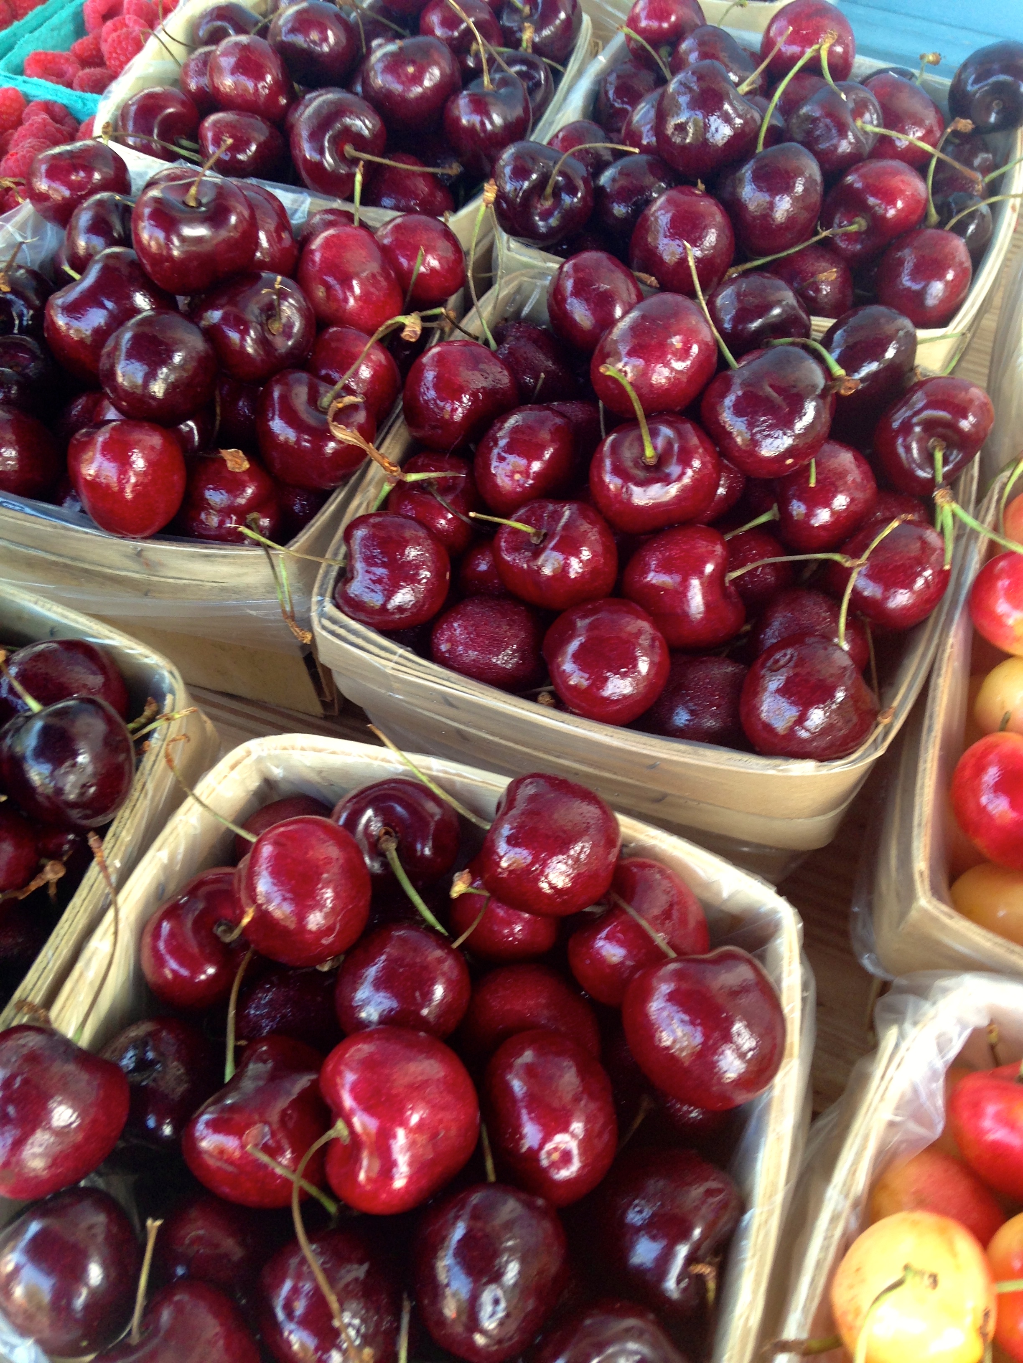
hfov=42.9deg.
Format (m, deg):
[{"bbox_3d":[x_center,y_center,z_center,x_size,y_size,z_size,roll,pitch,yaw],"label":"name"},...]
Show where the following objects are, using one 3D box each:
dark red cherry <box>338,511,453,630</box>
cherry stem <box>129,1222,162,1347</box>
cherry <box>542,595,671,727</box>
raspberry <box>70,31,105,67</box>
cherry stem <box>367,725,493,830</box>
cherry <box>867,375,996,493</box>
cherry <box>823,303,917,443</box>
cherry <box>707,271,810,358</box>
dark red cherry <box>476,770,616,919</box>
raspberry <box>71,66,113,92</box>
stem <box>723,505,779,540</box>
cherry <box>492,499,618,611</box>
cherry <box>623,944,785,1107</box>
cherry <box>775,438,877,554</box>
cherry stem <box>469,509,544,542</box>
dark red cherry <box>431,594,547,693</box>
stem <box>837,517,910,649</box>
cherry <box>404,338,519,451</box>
[{"bbox_3d":[-0.025,-0.024,0.280,0.025,0.025,0.025,6,90,-6],"label":"dark red cherry"},{"bbox_3d":[-0.058,0.096,0.206,0.003,0.031,0.002,18,26,8],"label":"cherry stem"},{"bbox_3d":[0.019,-0.004,0.267,0.026,0.025,0.025,-4,57,0],"label":"cherry"},{"bbox_3d":[-0.146,-0.218,0.450,0.015,0.016,0.015,-17,58,-6],"label":"raspberry"},{"bbox_3d":[-0.016,0.019,0.259,0.034,0.002,0.003,38,90,12],"label":"cherry stem"},{"bbox_3d":[0.091,-0.053,0.282,0.024,0.028,0.024,53,25,-6],"label":"cherry"},{"bbox_3d":[0.086,-0.076,0.313,0.025,0.026,0.026,0,53,0],"label":"cherry"},{"bbox_3d":[0.062,-0.091,0.326,0.026,0.024,0.025,0,53,0],"label":"cherry"},{"bbox_3d":[0.007,0.031,0.243,0.025,0.025,0.025,25,90,18],"label":"dark red cherry"},{"bbox_3d":[-0.148,-0.212,0.460,0.018,0.018,0.018,0,53,0],"label":"raspberry"},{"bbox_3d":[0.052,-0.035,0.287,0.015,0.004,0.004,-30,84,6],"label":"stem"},{"bbox_3d":[0.009,-0.027,0.279,0.027,0.025,0.025,-5,73,21],"label":"cherry"},{"bbox_3d":[0.032,0.058,0.219,0.028,0.025,0.026,6,99,0],"label":"cherry"},{"bbox_3d":[0.072,-0.043,0.298,0.025,0.025,0.025,0,53,0],"label":"cherry"},{"bbox_3d":[-0.001,-0.032,0.263,0.018,0.003,0.002,11,51,-28],"label":"cherry stem"},{"bbox_3d":[-0.005,-0.008,0.280,0.025,0.022,0.024,0,53,0],"label":"dark red cherry"},{"bbox_3d":[0.073,-0.021,0.267,0.006,0.003,0.031,26,104,0],"label":"stem"},{"bbox_3d":[-0.012,-0.067,0.302,0.026,0.025,0.025,0,41,0],"label":"cherry"}]

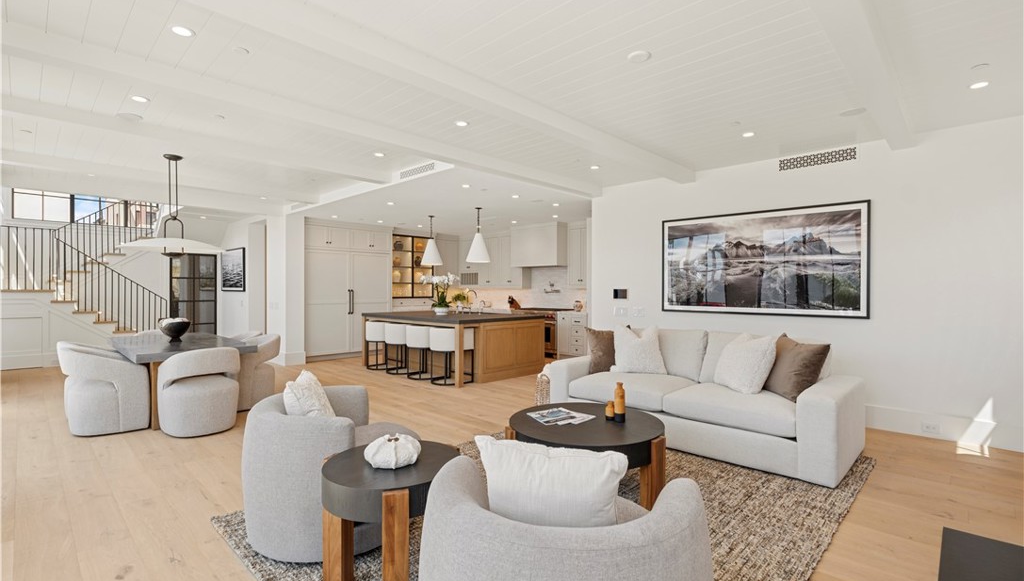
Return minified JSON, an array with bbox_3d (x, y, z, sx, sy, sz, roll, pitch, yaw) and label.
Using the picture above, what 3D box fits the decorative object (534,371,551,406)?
[{"bbox_3d":[0.496,1.144,5.183,0.360,0.400,0.360,0,0,44],"label":"decorative object"}]

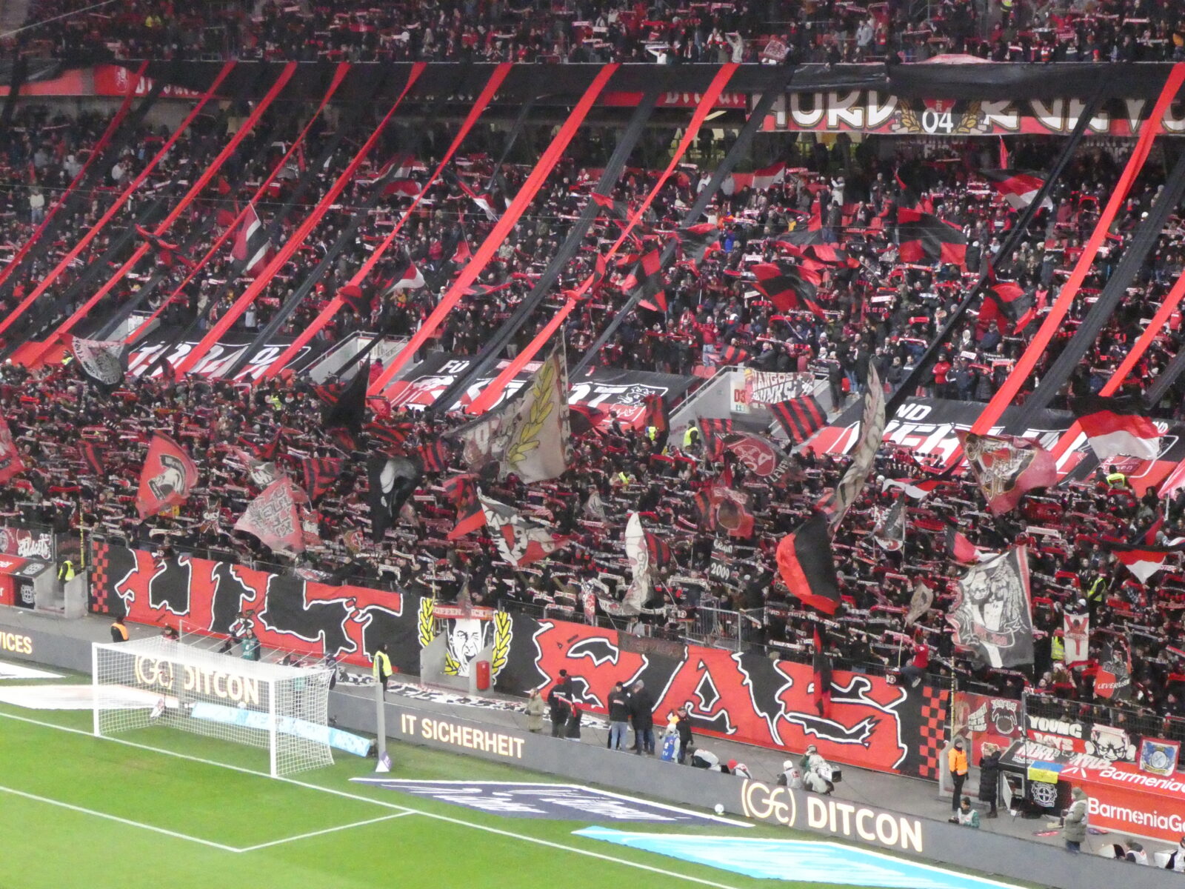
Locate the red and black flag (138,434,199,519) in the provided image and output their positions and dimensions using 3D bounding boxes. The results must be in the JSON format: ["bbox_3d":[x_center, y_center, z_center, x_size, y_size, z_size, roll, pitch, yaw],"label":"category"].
[{"bbox_3d":[-14.004,1.037,101.534,2.040,2.840,0.600,0,7,6],"label":"red and black flag"}]

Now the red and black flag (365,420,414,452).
[{"bbox_3d":[-6.581,-0.270,100.000,1.590,1.050,0.400,2,7,14],"label":"red and black flag"}]

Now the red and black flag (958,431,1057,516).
[{"bbox_3d":[10.888,0.765,80.877,2.600,2.220,0.550,2,7,16],"label":"red and black flag"}]

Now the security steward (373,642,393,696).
[{"bbox_3d":[-5.885,6.519,86.960,0.450,1.800,0.520,0,7,7],"label":"security steward"}]

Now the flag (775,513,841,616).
[{"bbox_3d":[5.676,3.155,81.075,1.700,2.650,0.600,1,7,13],"label":"flag"}]

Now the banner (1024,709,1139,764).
[{"bbox_3d":[11.741,7.082,74.117,3.300,0.740,0.060,6,9,44],"label":"banner"}]

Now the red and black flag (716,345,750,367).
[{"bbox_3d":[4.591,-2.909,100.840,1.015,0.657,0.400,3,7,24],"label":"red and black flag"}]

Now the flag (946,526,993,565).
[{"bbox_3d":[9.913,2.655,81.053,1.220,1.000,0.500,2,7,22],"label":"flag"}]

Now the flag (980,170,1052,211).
[{"bbox_3d":[13.476,-8.071,98.029,2.250,1.320,0.500,2,7,16],"label":"flag"}]

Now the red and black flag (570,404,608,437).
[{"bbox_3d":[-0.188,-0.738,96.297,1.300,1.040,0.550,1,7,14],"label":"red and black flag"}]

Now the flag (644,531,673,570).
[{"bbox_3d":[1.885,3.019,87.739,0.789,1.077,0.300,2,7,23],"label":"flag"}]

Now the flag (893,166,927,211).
[{"bbox_3d":[10.446,-8.418,101.500,1.080,1.450,0.350,1,7,14],"label":"flag"}]

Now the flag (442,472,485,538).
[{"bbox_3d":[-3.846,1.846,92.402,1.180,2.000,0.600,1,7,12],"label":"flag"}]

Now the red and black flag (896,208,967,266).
[{"bbox_3d":[10.958,-6.697,99.500,2.270,1.880,0.400,2,7,14],"label":"red and black flag"}]

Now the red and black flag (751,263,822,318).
[{"bbox_3d":[6.277,-4.968,99.000,2.290,1.810,0.400,2,7,14],"label":"red and black flag"}]

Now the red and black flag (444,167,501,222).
[{"bbox_3d":[-4.434,-9.209,113.500,2.080,2.010,0.400,2,7,14],"label":"red and black flag"}]

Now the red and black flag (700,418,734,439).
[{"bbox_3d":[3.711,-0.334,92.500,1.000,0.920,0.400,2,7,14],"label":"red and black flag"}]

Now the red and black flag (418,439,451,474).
[{"bbox_3d":[-4.916,0.389,95.956,1.000,1.080,0.300,0,7,7],"label":"red and black flag"}]

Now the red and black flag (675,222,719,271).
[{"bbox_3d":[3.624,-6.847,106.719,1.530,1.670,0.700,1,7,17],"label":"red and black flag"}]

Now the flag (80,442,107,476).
[{"bbox_3d":[-17.016,0.489,105.062,0.880,1.180,0.300,0,6,2],"label":"flag"}]

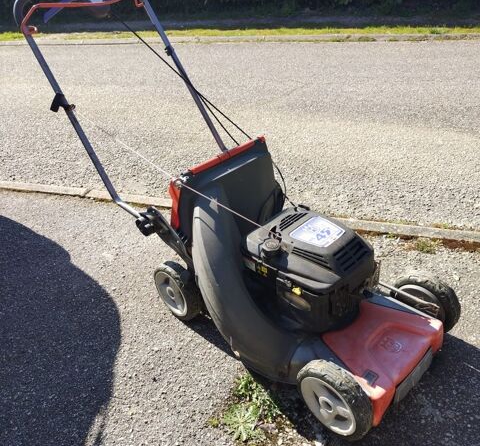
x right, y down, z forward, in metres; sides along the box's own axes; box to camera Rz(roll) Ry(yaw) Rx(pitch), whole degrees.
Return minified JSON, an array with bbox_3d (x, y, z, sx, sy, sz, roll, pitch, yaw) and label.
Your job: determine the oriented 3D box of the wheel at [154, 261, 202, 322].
[{"bbox_3d":[-0.213,0.234,1.645,0.053,0.210,0.210,-30,39,-34],"label":"wheel"}]

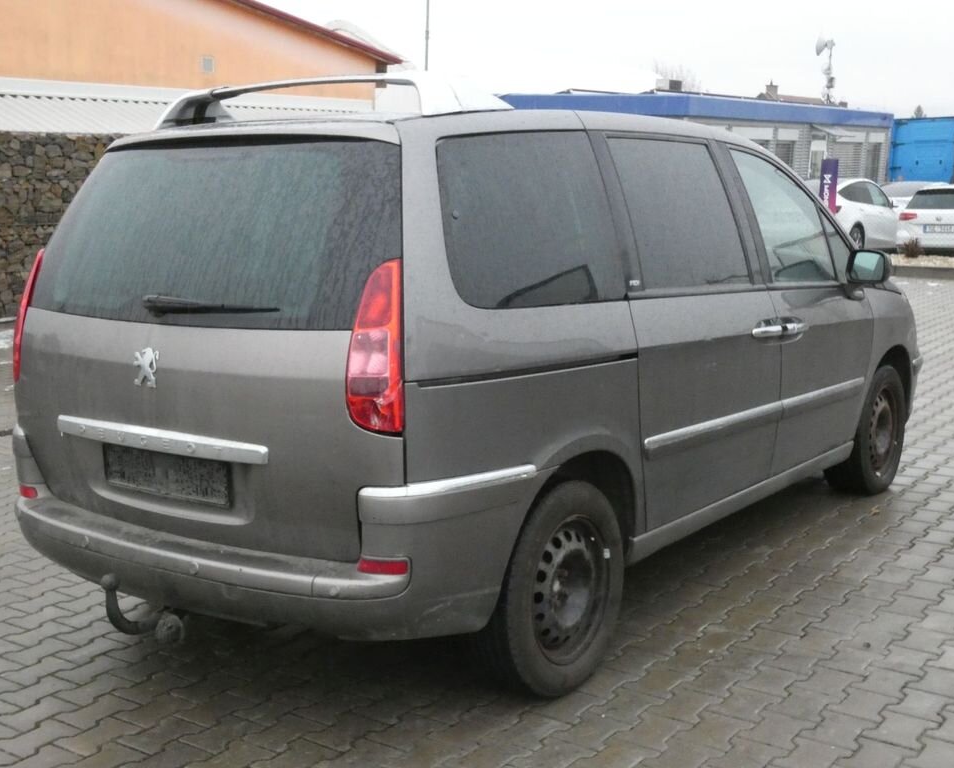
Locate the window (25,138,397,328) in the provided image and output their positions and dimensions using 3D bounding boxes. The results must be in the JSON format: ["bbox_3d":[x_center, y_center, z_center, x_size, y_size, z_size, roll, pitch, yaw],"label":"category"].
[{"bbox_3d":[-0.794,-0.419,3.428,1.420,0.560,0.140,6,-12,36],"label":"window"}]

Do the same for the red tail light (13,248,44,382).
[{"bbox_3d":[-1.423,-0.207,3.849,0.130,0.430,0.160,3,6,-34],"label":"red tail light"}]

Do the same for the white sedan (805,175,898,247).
[{"bbox_3d":[6.833,-3.152,23.006,1.860,1.440,4.690,6,11,37],"label":"white sedan"}]

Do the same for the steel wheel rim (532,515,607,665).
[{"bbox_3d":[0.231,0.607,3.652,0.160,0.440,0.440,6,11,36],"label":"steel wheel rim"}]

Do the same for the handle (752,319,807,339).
[{"bbox_3d":[1.147,-0.208,4.547,0.055,0.060,0.530,6,11,36],"label":"handle"}]

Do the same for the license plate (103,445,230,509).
[{"bbox_3d":[-0.877,0.252,3.404,0.525,0.118,0.020,6,11,36],"label":"license plate"}]

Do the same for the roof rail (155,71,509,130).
[{"bbox_3d":[-0.496,-0.875,3.775,1.220,0.160,0.390,6,11,36],"label":"roof rail"}]

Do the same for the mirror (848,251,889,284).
[{"bbox_3d":[1.642,-0.490,5.055,0.165,0.145,0.120,6,11,36],"label":"mirror"}]

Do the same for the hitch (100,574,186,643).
[{"bbox_3d":[-0.921,0.616,3.342,0.130,0.225,0.240,6,11,36],"label":"hitch"}]

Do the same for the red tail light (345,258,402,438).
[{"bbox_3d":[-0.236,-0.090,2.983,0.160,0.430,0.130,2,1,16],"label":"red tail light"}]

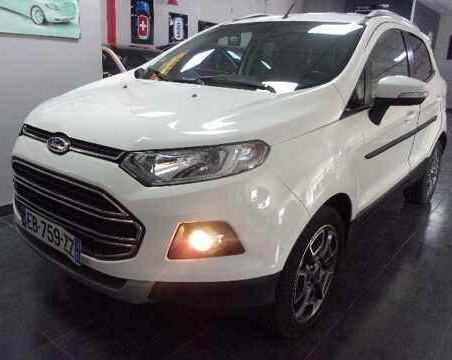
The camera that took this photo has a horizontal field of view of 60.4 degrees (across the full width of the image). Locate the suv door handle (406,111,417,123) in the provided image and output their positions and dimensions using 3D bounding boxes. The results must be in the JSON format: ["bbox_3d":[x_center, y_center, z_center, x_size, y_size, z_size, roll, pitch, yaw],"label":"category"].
[{"bbox_3d":[1.252,-0.427,2.626,0.060,0.060,0.220,15,21,36],"label":"suv door handle"}]

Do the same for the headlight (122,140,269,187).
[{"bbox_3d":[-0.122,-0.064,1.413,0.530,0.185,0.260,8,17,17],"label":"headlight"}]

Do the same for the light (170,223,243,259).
[{"bbox_3d":[-0.077,0.213,1.420,0.290,0.150,0.140,5,17,9],"label":"light"}]

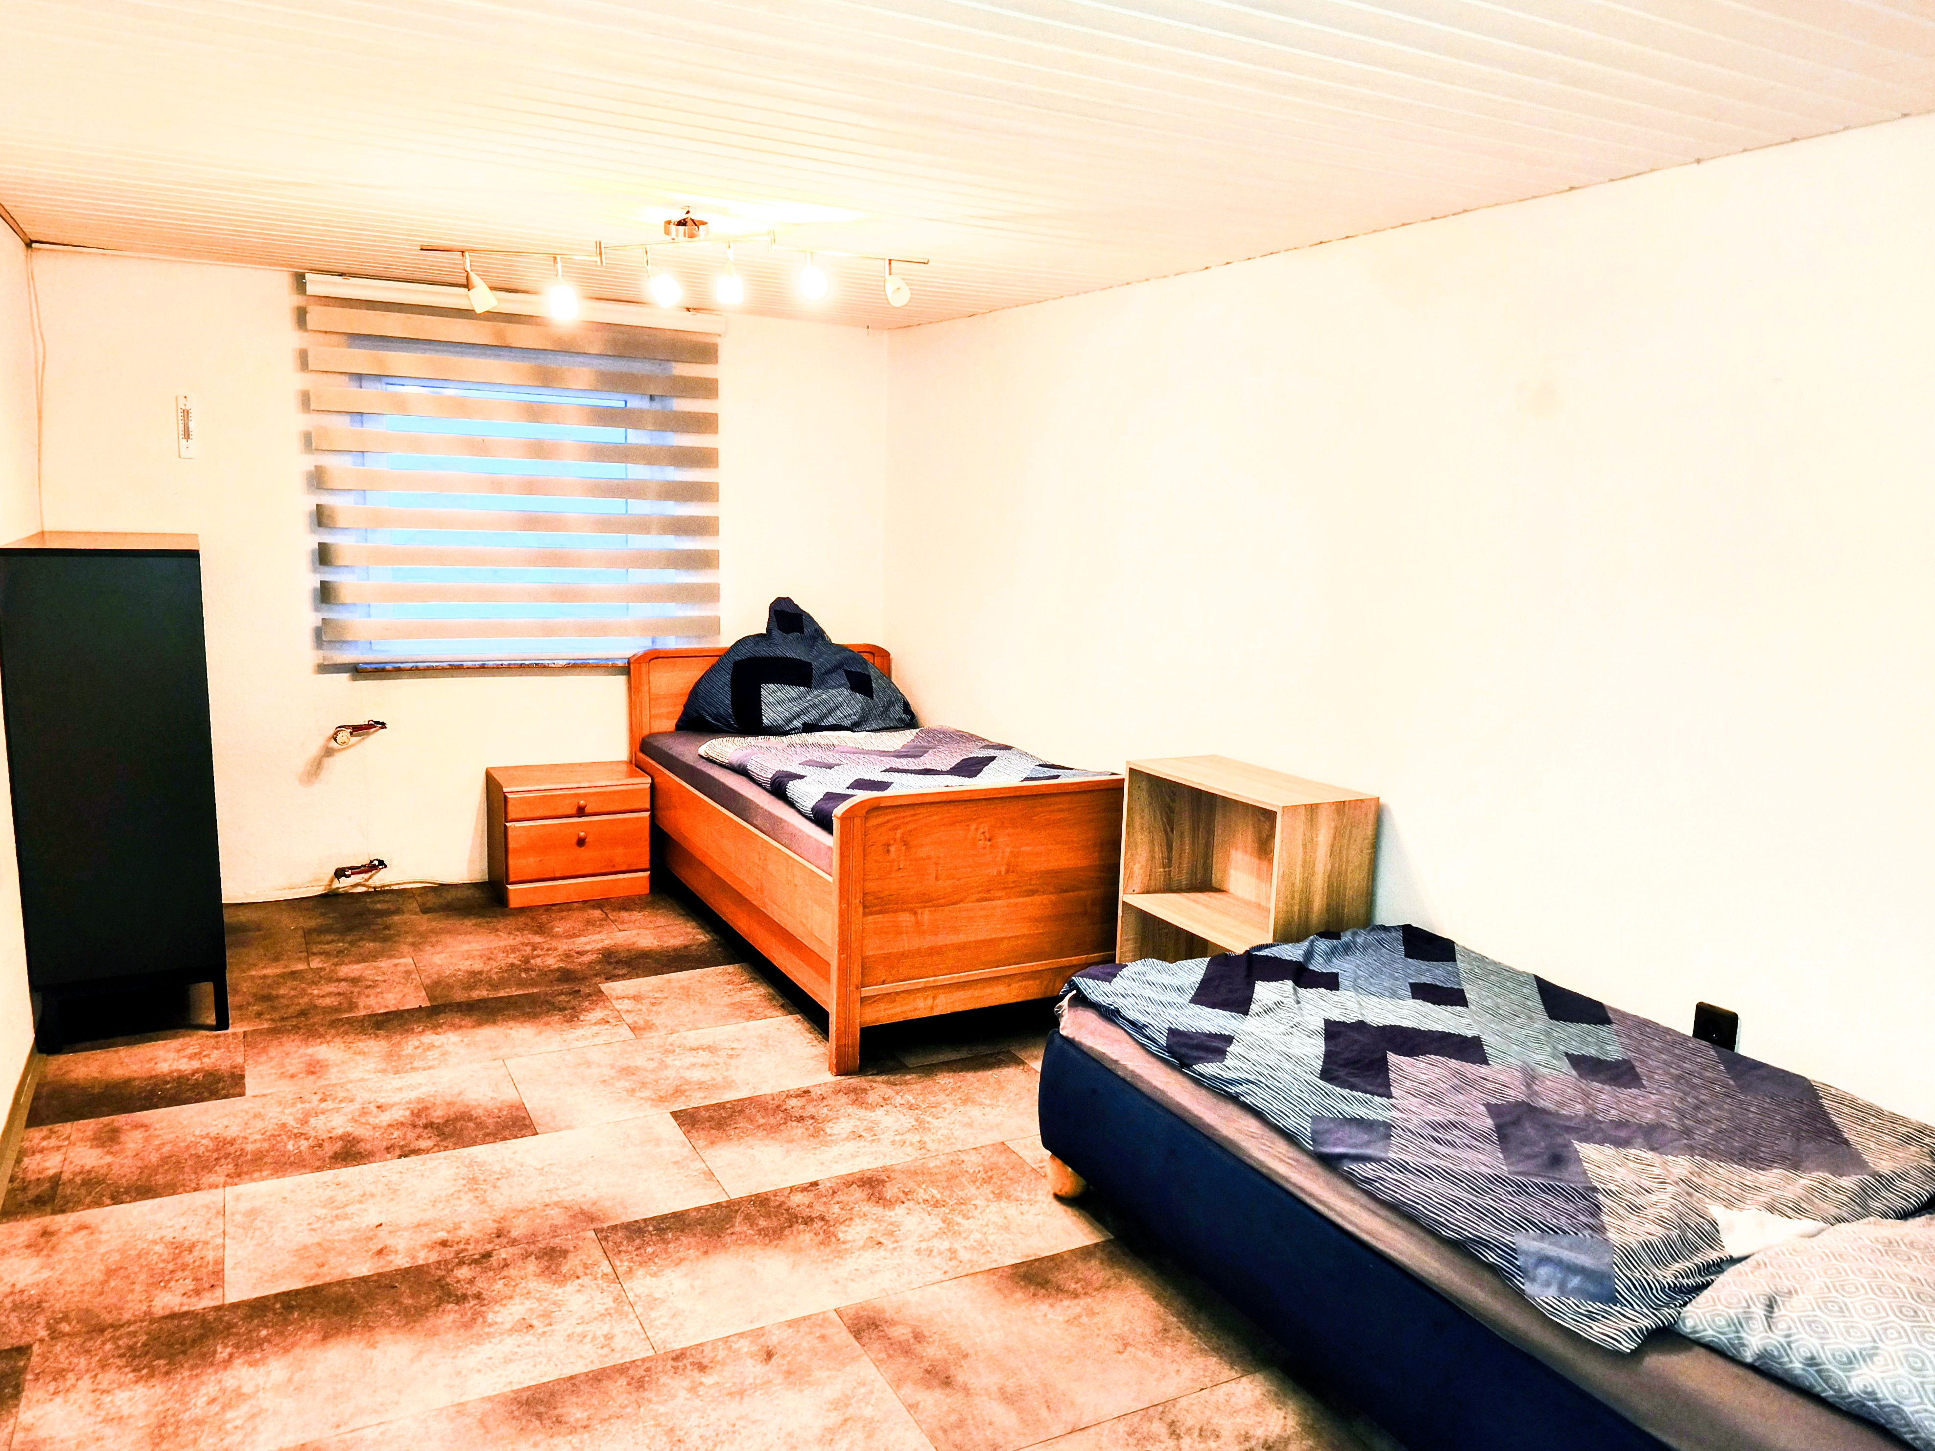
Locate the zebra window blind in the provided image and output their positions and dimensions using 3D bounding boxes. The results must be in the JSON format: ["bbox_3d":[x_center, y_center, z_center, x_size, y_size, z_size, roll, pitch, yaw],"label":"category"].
[{"bbox_3d":[-1.546,-0.859,4.577,1.382,1.258,0.070,-2,10,-27],"label":"zebra window blind"}]

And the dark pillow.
[{"bbox_3d":[-0.636,-0.228,4.962,0.948,0.515,0.271,-3,10,-28],"label":"dark pillow"}]

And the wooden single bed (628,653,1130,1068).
[{"bbox_3d":[-0.328,0.267,4.262,1.067,0.870,2.022,-3,10,-28],"label":"wooden single bed"}]

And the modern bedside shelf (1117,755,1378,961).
[{"bbox_3d":[0.697,0.507,3.339,0.310,0.750,0.600,-3,10,-29],"label":"modern bedside shelf"}]

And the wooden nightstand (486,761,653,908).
[{"bbox_3d":[-1.457,0.386,4.699,0.494,0.417,0.409,-3,10,-28],"label":"wooden nightstand"}]

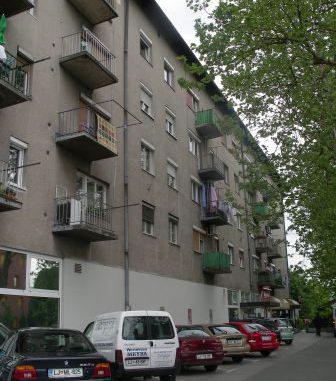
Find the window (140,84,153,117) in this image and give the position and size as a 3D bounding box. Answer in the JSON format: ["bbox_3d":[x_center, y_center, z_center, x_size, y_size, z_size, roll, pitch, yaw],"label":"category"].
[{"bbox_3d":[-1.116,-4.627,24.833,0.160,1.420,1.460,-8,-17,22],"label":"window"}]

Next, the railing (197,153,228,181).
[{"bbox_3d":[2.966,-1.463,32.168,1.150,1.100,2.250,-8,-17,22],"label":"railing"}]

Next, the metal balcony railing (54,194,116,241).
[{"bbox_3d":[-2.673,0.961,15.861,1.089,1.135,2.123,-8,-17,22],"label":"metal balcony railing"}]

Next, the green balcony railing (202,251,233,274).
[{"bbox_3d":[2.921,4.298,28.200,1.061,1.098,2.104,-8,-17,22],"label":"green balcony railing"}]

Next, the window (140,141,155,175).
[{"bbox_3d":[-0.955,-1.467,22.392,0.146,1.345,1.372,-8,-17,22],"label":"window"}]

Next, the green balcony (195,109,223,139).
[{"bbox_3d":[2.691,-4.213,30.607,1.061,1.061,2.104,-8,-17,22],"label":"green balcony"}]

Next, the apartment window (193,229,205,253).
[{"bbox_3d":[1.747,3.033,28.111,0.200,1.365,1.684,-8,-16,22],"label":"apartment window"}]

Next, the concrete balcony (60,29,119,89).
[{"bbox_3d":[-2.826,-4.759,17.482,1.089,1.098,2.095,-8,-17,22],"label":"concrete balcony"}]

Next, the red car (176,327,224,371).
[{"bbox_3d":[0.150,5.340,16.250,1.720,1.420,4.300,6,-17,-26],"label":"red car"}]

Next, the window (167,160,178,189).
[{"bbox_3d":[0.276,-0.782,25.713,0.200,1.438,1.365,-8,-16,22],"label":"window"}]

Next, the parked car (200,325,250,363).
[{"bbox_3d":[1.351,5.966,18.792,1.690,1.400,4.150,5,-17,-22],"label":"parked car"}]

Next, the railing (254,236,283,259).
[{"bbox_3d":[9.110,5.136,42.757,1.098,1.098,6.680,-8,-17,22],"label":"railing"}]

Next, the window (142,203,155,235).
[{"bbox_3d":[-0.955,1.446,23.162,0.160,1.440,1.420,-8,-17,22],"label":"window"}]

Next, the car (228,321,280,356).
[{"bbox_3d":[3.220,6.820,21.850,1.700,1.420,4.150,6,-17,-25],"label":"car"}]

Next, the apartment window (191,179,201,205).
[{"bbox_3d":[1.747,0.089,30.338,0.160,1.430,1.630,-8,-17,22],"label":"apartment window"}]

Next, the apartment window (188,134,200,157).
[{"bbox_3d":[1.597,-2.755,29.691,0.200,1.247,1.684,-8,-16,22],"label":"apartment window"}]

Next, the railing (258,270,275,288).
[{"bbox_3d":[8.297,7.451,40.017,1.080,1.144,2.105,-8,-17,22],"label":"railing"}]

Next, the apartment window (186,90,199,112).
[{"bbox_3d":[1.522,-5.449,29.739,0.146,1.235,1.876,-8,-17,22],"label":"apartment window"}]

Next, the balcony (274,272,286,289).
[{"bbox_3d":[10.795,9.105,47.258,1.092,1.174,2.275,-8,-16,22],"label":"balcony"}]

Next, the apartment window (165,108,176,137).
[{"bbox_3d":[0.141,-3.876,27.701,0.160,1.410,1.500,-8,-17,22],"label":"apartment window"}]

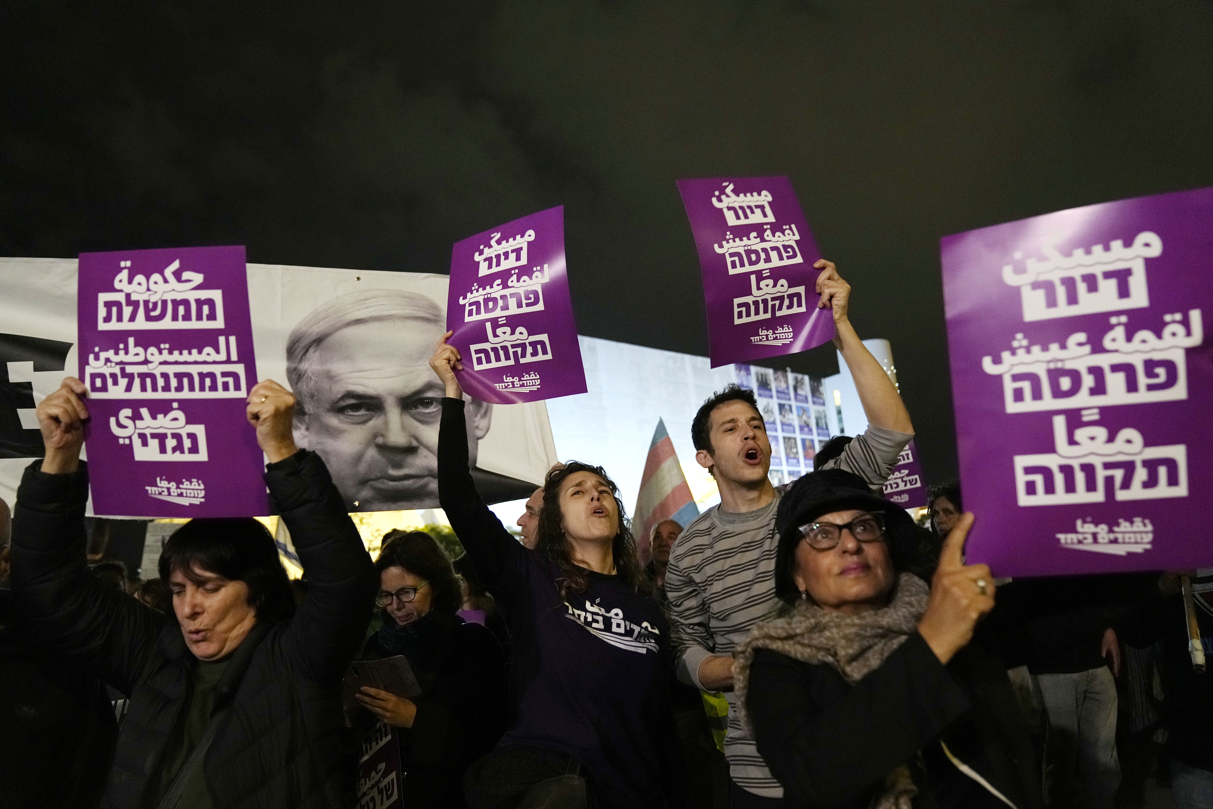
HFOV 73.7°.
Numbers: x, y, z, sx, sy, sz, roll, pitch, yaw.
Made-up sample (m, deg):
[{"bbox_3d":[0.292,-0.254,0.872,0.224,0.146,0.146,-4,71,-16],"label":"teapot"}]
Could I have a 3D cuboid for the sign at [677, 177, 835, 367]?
[{"bbox_3d":[0.333,-0.314,1.825,0.297,0.420,0.050,-9,-8,-16],"label":"sign"}]

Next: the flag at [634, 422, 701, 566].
[{"bbox_3d":[0.377,0.671,5.400,0.500,1.100,0.220,-6,-14,6],"label":"flag"}]

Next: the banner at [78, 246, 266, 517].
[{"bbox_3d":[-0.690,-0.031,1.285,0.300,0.420,0.025,-2,0,9],"label":"banner"}]

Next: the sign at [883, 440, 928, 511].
[{"bbox_3d":[1.431,0.342,4.050,0.297,0.420,0.025,-12,-7,2],"label":"sign"}]

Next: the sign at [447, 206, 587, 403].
[{"bbox_3d":[-0.207,-0.211,1.800,0.297,0.420,0.050,-10,-15,18],"label":"sign"}]

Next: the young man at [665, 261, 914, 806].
[{"bbox_3d":[0.439,0.680,1.711,0.600,1.980,0.420,-3,-14,-4],"label":"young man"}]

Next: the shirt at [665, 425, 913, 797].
[{"bbox_3d":[0.419,0.428,1.772,0.570,0.740,0.360,-3,-14,-4],"label":"shirt"}]

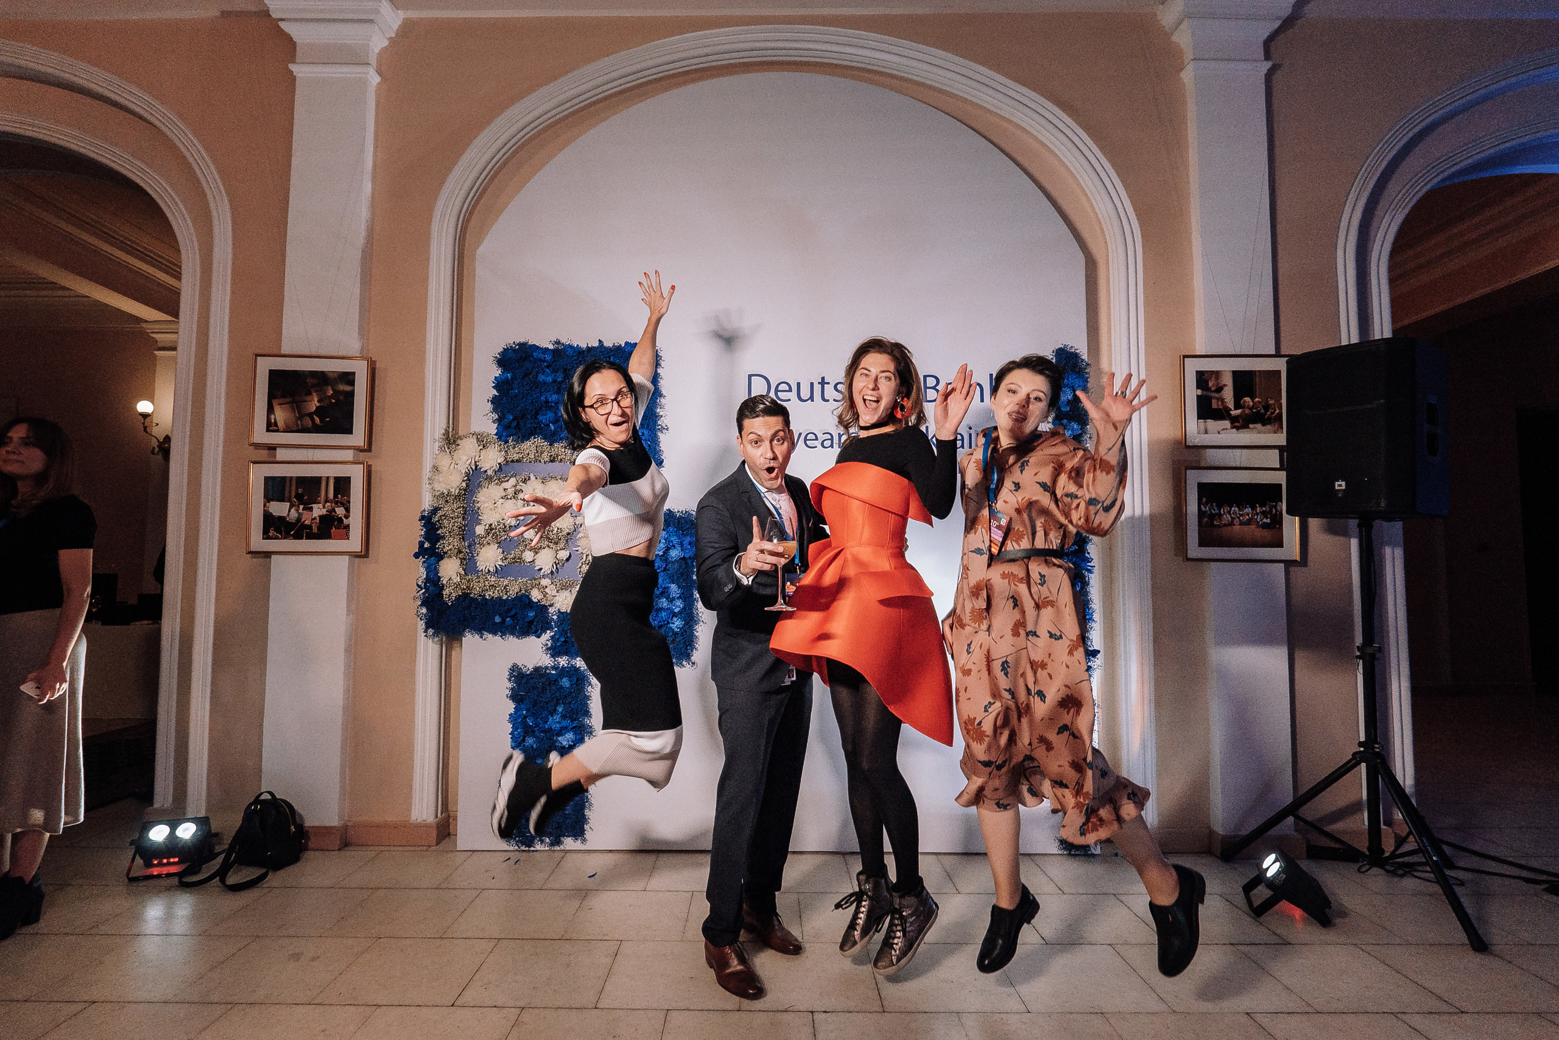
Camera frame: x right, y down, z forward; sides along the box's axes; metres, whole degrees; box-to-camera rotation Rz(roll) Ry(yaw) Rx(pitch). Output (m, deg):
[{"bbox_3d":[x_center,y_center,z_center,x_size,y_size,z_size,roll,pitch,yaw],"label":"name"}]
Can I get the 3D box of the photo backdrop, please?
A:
[{"bbox_3d":[0.005,-0.315,2.893,2.750,3.478,0.060,0,-3,0],"label":"photo backdrop"}]

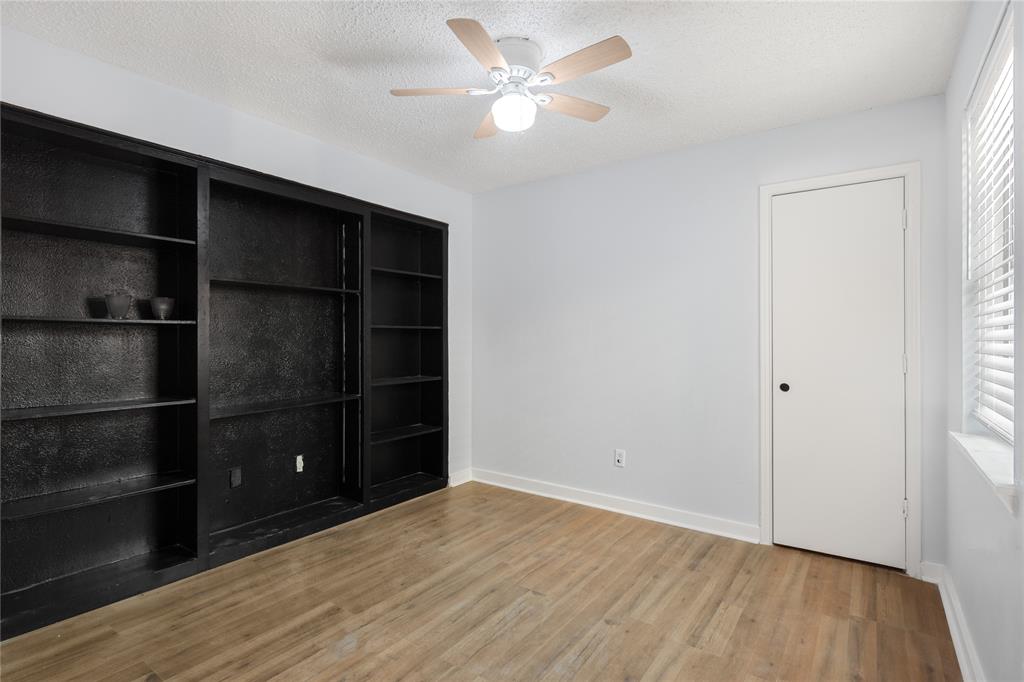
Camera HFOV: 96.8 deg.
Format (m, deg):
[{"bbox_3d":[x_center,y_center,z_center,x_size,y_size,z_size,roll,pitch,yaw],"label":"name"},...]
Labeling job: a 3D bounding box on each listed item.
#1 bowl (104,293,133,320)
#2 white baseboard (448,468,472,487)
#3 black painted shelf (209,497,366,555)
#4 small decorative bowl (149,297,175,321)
[{"bbox_3d":[-1.953,-0.162,2.255,0.102,0.128,0.102,0,0,39],"label":"bowl"},{"bbox_3d":[-0.437,1.161,3.862,0.018,0.108,0.250,0,0,39],"label":"white baseboard"},{"bbox_3d":[-1.441,1.157,2.879,0.270,0.036,0.944,0,0,39],"label":"black painted shelf"},{"bbox_3d":[-1.840,-0.166,2.395,0.102,0.123,0.102,0,0,39],"label":"small decorative bowl"}]

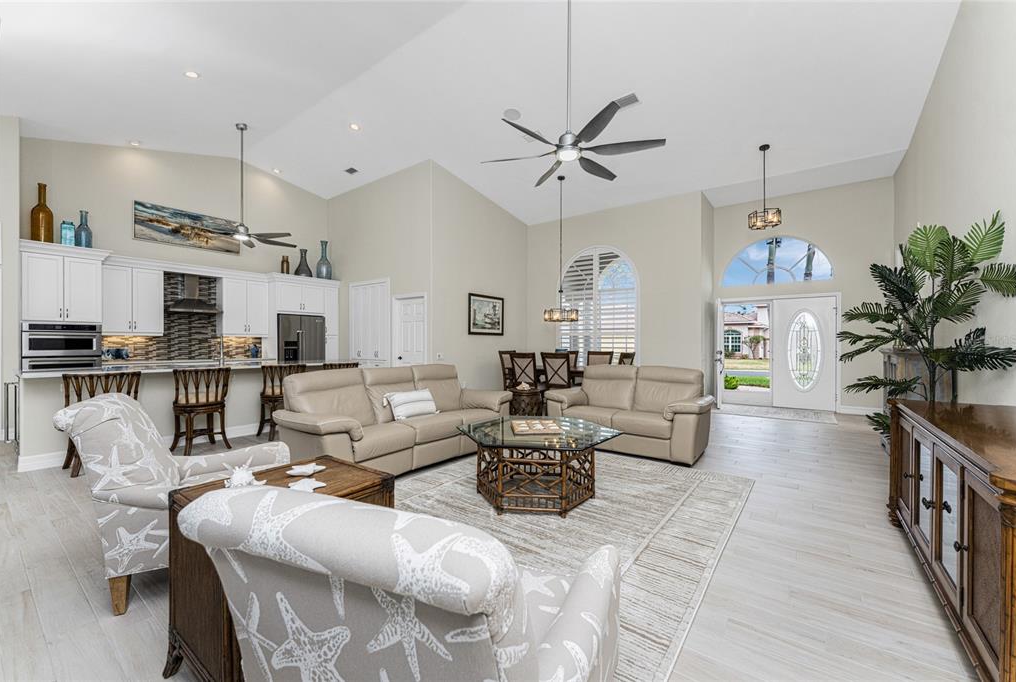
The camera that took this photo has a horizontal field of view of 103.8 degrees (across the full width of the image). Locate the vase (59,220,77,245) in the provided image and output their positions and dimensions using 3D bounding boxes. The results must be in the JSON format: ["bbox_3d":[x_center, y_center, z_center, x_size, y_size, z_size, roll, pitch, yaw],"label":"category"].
[{"bbox_3d":[-6.262,-1.500,5.670,0.145,0.370,0.145,0,0,37],"label":"vase"}]

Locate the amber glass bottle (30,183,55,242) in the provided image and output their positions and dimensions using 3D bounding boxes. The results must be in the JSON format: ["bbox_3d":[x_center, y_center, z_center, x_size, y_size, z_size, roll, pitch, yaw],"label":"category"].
[{"bbox_3d":[-6.353,-1.735,5.435,0.198,0.837,0.198,0,0,37],"label":"amber glass bottle"}]

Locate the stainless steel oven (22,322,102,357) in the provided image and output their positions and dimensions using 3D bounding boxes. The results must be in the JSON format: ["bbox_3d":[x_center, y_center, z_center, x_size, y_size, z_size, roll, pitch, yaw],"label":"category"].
[{"bbox_3d":[-6.335,0.003,5.682,0.580,0.460,0.750,0,0,37],"label":"stainless steel oven"}]

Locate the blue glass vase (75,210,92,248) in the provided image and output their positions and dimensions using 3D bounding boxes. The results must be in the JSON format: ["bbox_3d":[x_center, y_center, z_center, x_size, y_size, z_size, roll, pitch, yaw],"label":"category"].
[{"bbox_3d":[-6.121,-1.597,5.743,0.168,0.570,0.168,0,0,37],"label":"blue glass vase"}]

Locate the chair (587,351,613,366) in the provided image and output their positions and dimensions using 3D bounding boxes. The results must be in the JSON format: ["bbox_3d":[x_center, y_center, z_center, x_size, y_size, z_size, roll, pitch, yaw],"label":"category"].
[{"bbox_3d":[1.614,0.716,7.405,0.510,1.060,0.600,0,0,37],"label":"chair"}]

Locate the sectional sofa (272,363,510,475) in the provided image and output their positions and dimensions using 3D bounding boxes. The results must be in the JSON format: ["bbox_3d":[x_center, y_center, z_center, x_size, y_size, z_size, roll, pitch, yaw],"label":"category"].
[{"bbox_3d":[-1.076,0.786,4.352,0.980,0.930,2.400,0,0,40],"label":"sectional sofa"}]

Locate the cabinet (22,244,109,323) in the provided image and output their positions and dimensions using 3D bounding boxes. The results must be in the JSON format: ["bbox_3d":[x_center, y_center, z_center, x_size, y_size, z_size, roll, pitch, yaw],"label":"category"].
[{"bbox_3d":[-6.320,-0.785,5.713,0.640,1.040,0.800,0,0,37],"label":"cabinet"}]

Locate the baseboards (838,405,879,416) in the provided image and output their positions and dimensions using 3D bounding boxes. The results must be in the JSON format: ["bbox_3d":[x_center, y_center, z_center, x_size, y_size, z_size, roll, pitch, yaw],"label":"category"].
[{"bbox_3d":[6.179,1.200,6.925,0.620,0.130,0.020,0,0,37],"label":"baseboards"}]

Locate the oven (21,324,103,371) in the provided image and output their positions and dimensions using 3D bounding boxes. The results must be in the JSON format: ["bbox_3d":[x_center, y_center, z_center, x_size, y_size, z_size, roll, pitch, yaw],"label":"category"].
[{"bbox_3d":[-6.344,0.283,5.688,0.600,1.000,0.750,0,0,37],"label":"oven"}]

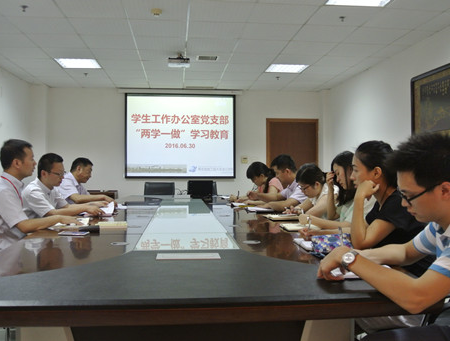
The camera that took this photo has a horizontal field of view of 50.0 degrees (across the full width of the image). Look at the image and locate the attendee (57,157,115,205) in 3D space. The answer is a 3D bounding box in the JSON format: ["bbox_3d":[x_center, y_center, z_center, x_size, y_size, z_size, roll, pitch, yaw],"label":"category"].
[{"bbox_3d":[-1.260,0.480,4.500,0.660,1.220,0.500,0,0,-6],"label":"attendee"}]

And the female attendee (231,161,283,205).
[{"bbox_3d":[0.390,0.495,4.800,0.640,1.180,0.450,0,0,-9],"label":"female attendee"}]

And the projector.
[{"bbox_3d":[-0.585,-1.395,6.200,0.290,0.095,0.250,0,0,-6],"label":"projector"}]

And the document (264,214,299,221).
[{"bbox_3d":[0.425,0.332,3.500,0.230,0.025,0.320,0,0,-6],"label":"document"}]

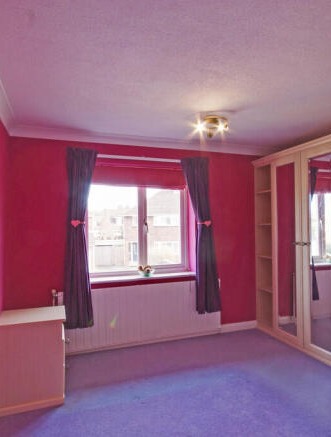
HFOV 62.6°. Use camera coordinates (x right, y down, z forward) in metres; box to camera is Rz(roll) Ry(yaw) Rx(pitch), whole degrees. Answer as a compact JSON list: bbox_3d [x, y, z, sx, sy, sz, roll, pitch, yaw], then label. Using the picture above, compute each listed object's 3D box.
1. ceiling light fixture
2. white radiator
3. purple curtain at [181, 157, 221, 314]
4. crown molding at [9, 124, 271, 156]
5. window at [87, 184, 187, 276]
[{"bbox_3d":[0.433,-0.843,2.509,0.255,0.157,0.255,1,-2,-22],"label":"ceiling light fixture"},{"bbox_3d":[-0.210,1.036,3.001,1.828,0.608,0.098,1,-2,-19],"label":"white radiator"},{"bbox_3d":[0.435,0.195,3.233,0.510,1.823,0.127,1,-2,-19],"label":"purple curtain"},{"bbox_3d":[0.063,-0.871,3.172,3.283,0.127,0.118,1,-2,-19],"label":"crown molding"},{"bbox_3d":[-0.328,0.081,3.269,1.306,1.181,0.078,1,-2,-19],"label":"window"}]

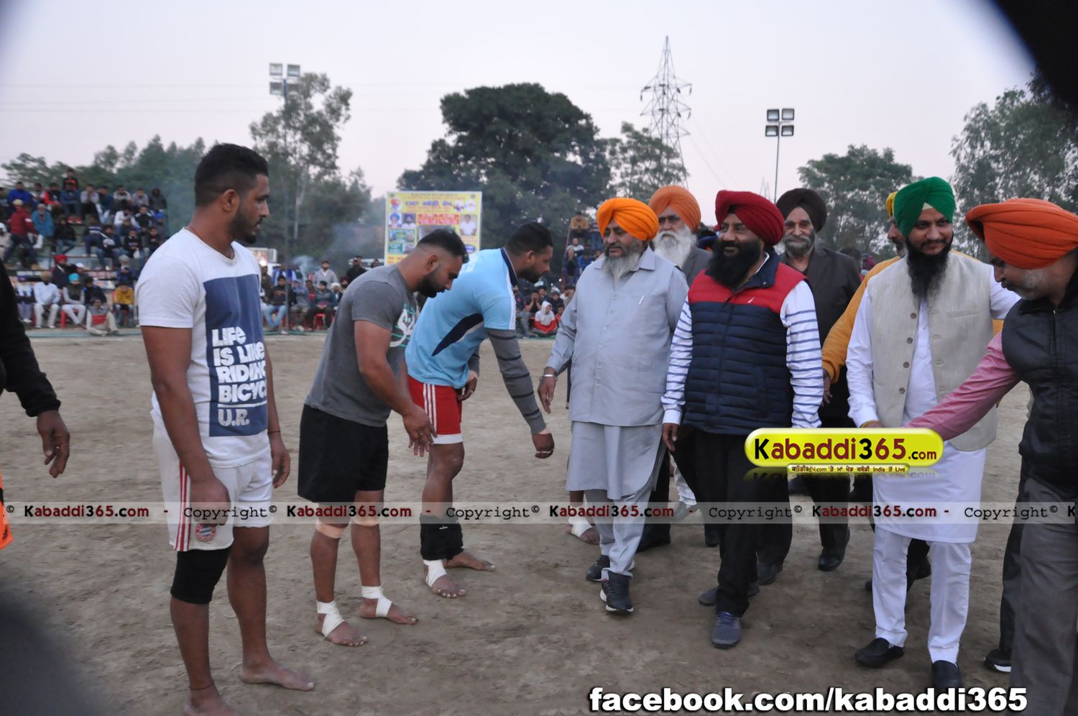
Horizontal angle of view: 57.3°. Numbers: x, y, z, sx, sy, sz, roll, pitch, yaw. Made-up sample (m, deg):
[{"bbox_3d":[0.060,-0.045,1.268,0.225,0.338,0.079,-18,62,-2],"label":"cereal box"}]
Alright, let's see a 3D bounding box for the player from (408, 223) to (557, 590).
[{"bbox_3d":[-0.264,0.213,4.524,0.660,1.620,0.490,3,7,23],"label":"player"}]

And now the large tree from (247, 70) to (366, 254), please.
[{"bbox_3d":[-14.142,-10.465,60.530,7.170,13.780,6.660,1,4,0],"label":"large tree"}]

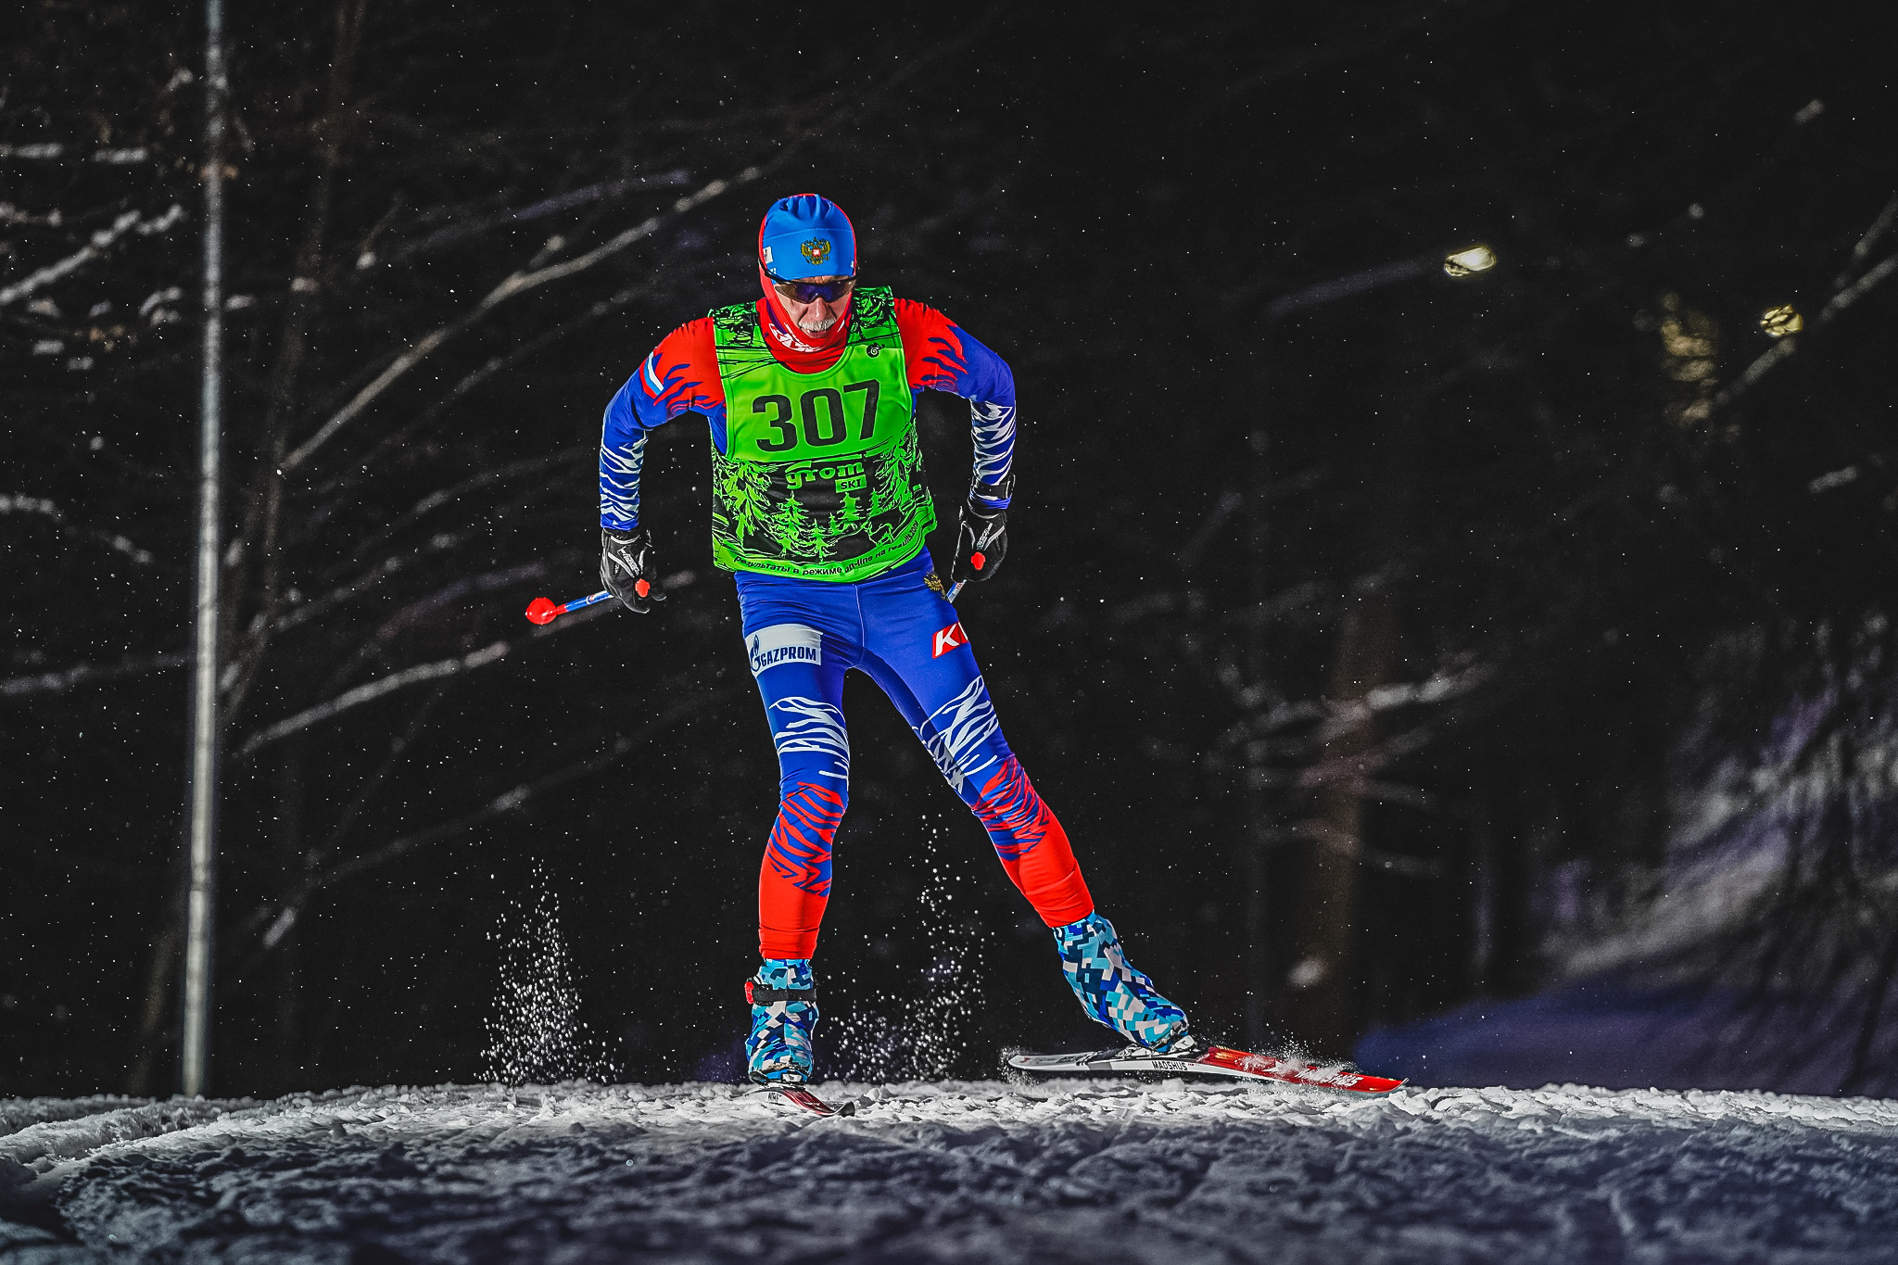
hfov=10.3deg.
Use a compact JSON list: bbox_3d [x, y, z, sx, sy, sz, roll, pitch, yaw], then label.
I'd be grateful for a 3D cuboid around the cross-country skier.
[{"bbox_3d":[-0.095,0.012,18.900,1.070,1.600,0.830,1,0,-6],"label":"cross-country skier"}]

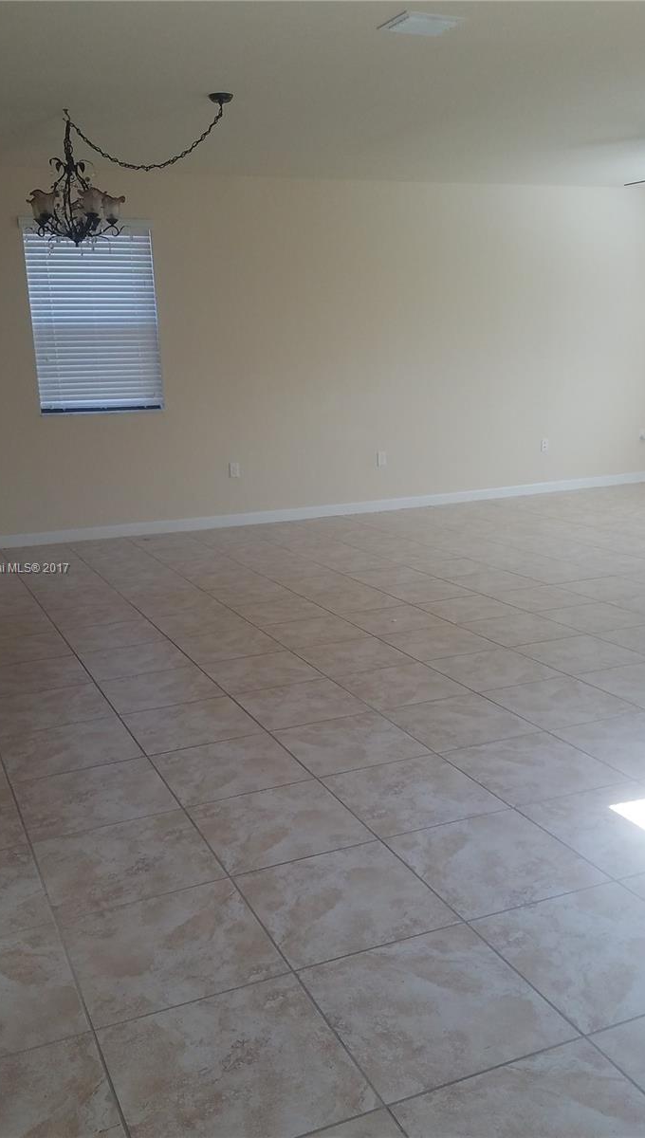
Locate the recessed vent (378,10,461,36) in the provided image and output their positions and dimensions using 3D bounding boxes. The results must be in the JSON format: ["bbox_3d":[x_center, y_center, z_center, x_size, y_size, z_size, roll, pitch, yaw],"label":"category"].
[{"bbox_3d":[0.430,-2.382,3.752,0.290,0.030,0.235,-7,15,-20],"label":"recessed vent"}]

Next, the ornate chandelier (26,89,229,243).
[{"bbox_3d":[-1.103,-2.245,4.863,1.270,0.740,0.570,1,15,12],"label":"ornate chandelier"}]

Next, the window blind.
[{"bbox_3d":[-1.734,-1.928,6.549,0.930,1.380,0.070,-7,15,-20],"label":"window blind"}]

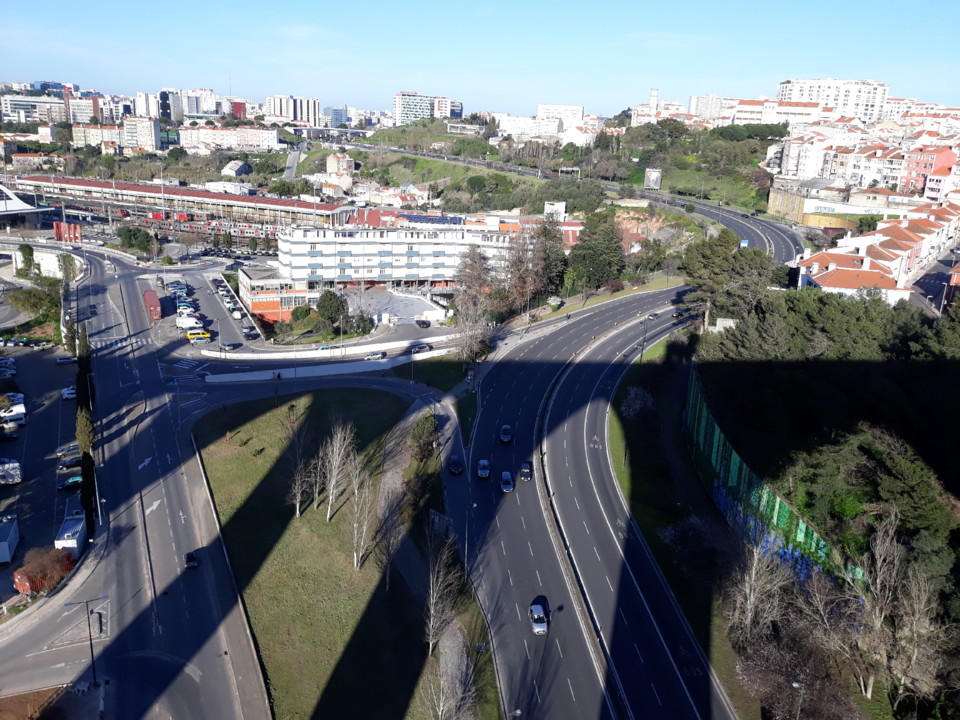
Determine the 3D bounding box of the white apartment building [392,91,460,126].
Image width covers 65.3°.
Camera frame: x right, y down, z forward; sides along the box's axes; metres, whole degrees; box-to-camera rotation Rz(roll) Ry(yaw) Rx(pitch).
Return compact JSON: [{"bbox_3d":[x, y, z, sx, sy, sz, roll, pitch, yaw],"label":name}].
[{"bbox_3d":[-59.389,-279.972,835.000,68.000,35.000,20.000,-11,22,-35],"label":"white apartment building"}]

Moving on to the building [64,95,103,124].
[{"bbox_3d":[-385.179,-241.676,728.000,25.000,26.000,15.000,0,18,-8],"label":"building"}]

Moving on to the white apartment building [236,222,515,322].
[{"bbox_3d":[-25.970,-25.030,206.400,74.000,23.400,22.000,-2,17,-14],"label":"white apartment building"}]

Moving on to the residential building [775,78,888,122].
[{"bbox_3d":[272.255,-198.405,582.000,78.000,36.000,30.000,12,20,28],"label":"residential building"}]

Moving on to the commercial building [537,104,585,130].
[{"bbox_3d":[83.630,-249.840,778.200,48.000,27.880,16.000,6,16,12],"label":"commercial building"}]

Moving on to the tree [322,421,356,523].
[{"bbox_3d":[-19.140,15.260,102.010,4.490,14.510,4.490,2,16,0],"label":"tree"}]

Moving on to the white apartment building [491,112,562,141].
[{"bbox_3d":[39.775,-203.221,655.000,58.000,23.000,15.000,5,18,8],"label":"white apartment building"}]

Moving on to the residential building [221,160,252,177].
[{"bbox_3d":[-142.180,-111.140,437.590,10.000,8.320,16.000,8,17,17],"label":"residential building"}]

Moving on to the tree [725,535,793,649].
[{"bbox_3d":[30.160,25.330,81.100,6.100,13.400,6.000,2,16,0],"label":"tree"}]

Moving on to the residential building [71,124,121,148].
[{"bbox_3d":[-294.930,-173.910,584.140,38.000,16.510,12.000,2,16,0],"label":"residential building"}]

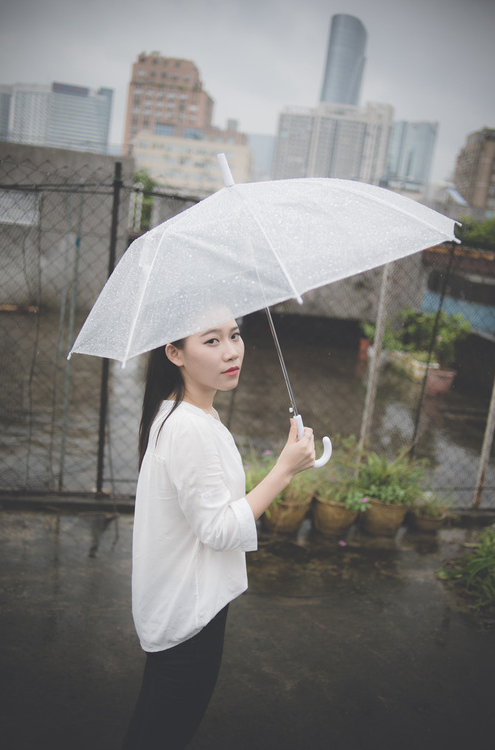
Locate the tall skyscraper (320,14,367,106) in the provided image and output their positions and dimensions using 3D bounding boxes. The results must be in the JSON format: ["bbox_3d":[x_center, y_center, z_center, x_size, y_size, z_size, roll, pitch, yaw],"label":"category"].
[{"bbox_3d":[86.057,-245.003,772.294,43.000,255.000,43.000,7,10,0],"label":"tall skyscraper"}]

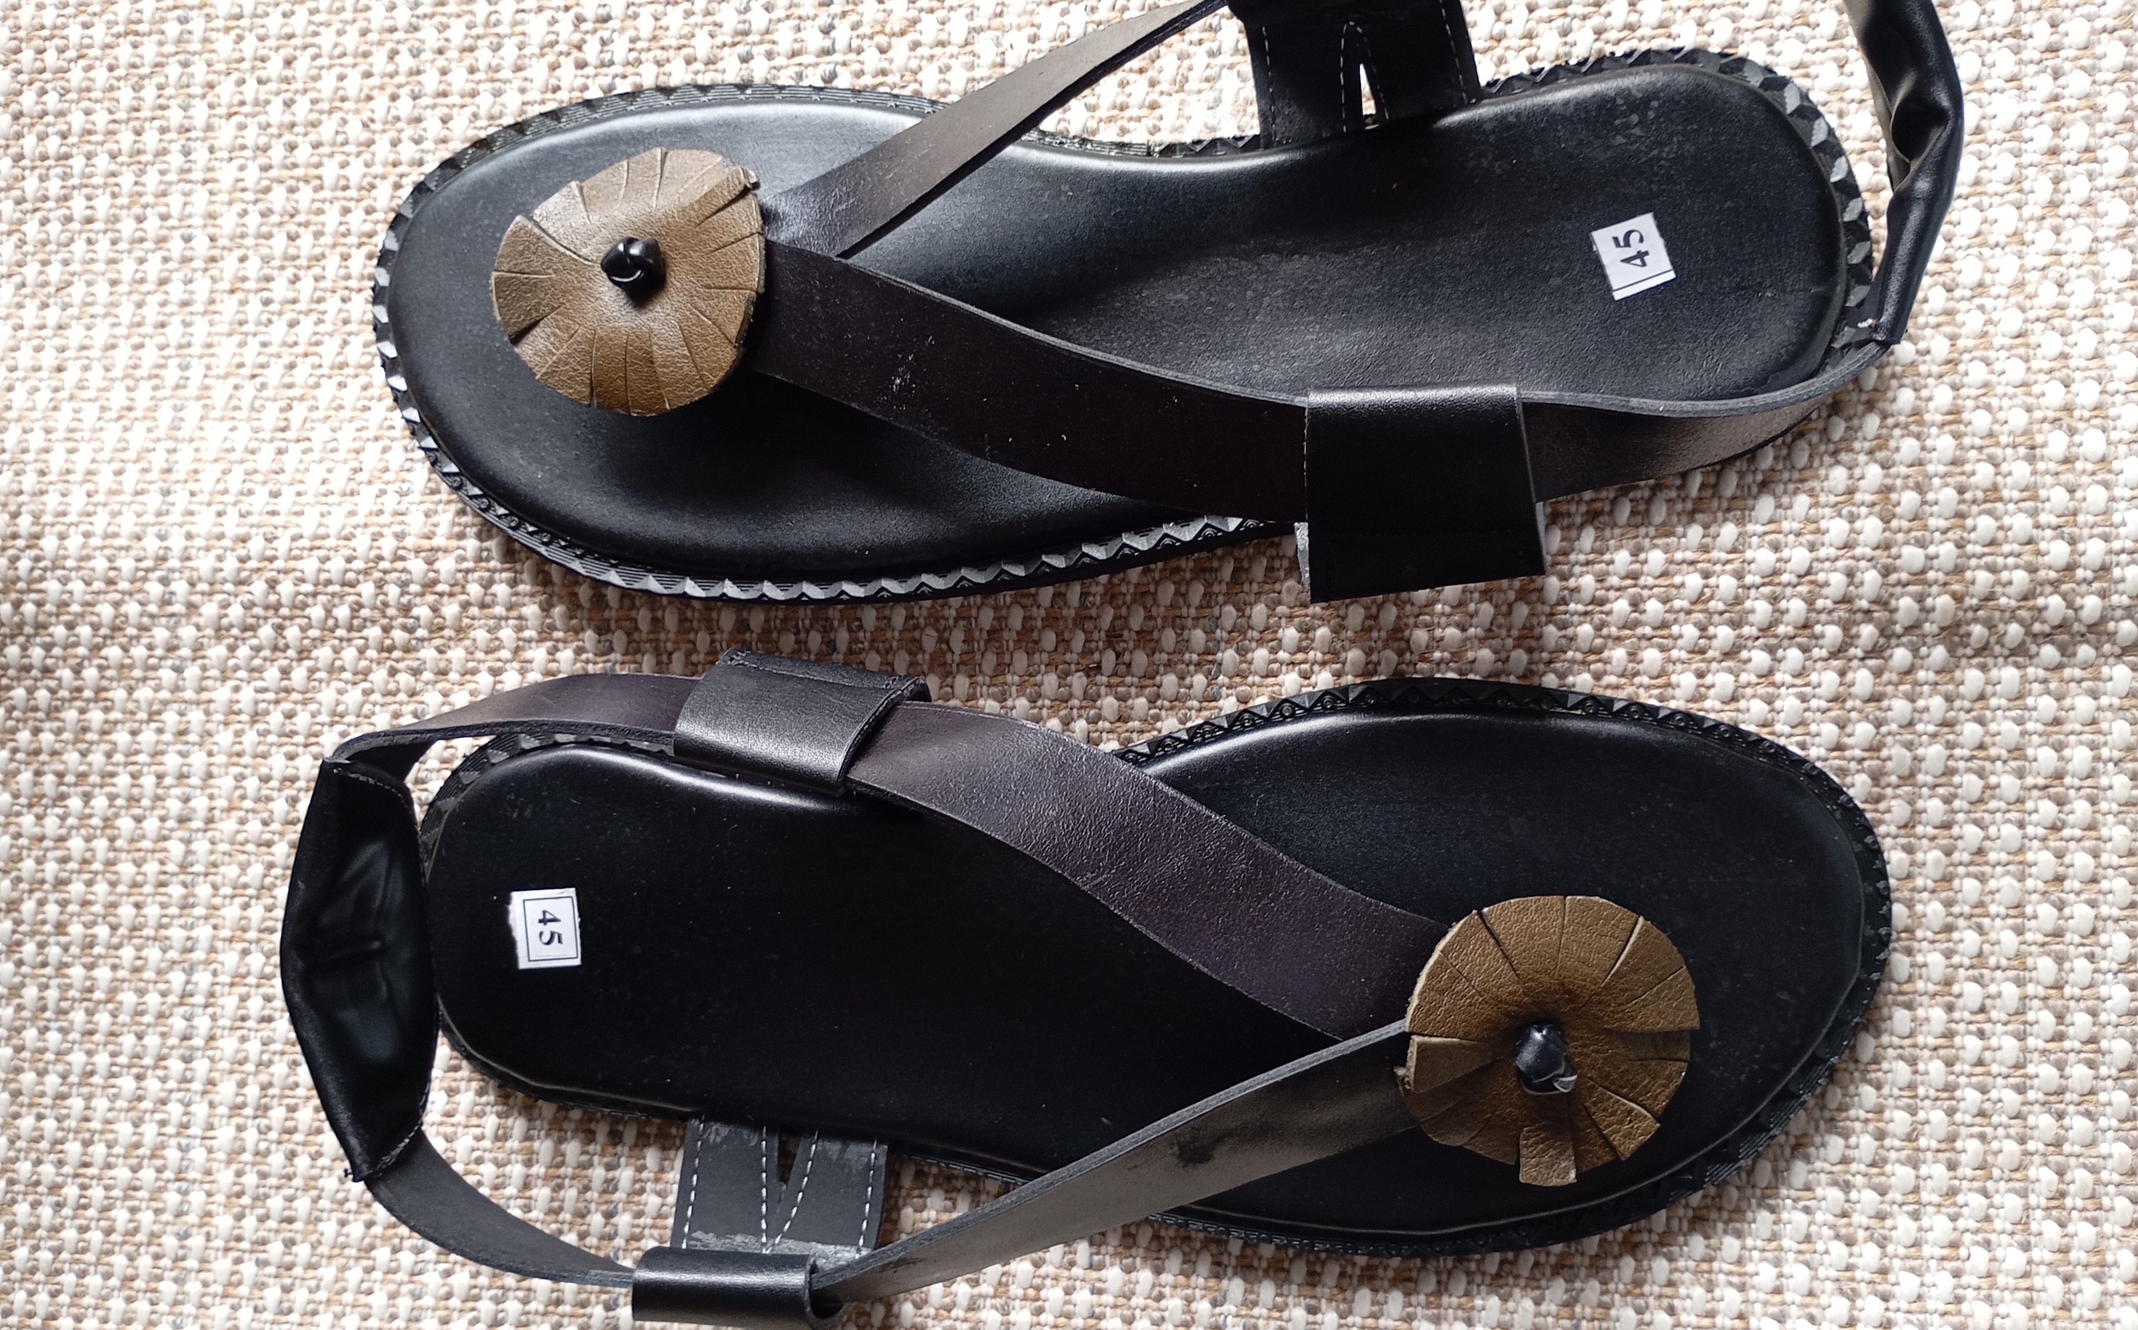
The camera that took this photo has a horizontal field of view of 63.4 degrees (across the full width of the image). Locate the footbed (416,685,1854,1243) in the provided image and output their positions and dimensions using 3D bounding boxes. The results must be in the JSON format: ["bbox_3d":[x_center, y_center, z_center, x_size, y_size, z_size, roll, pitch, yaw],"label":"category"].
[{"bbox_3d":[0.006,0.057,0.355,0.301,0.023,0.114,2,90,10],"label":"footbed"}]

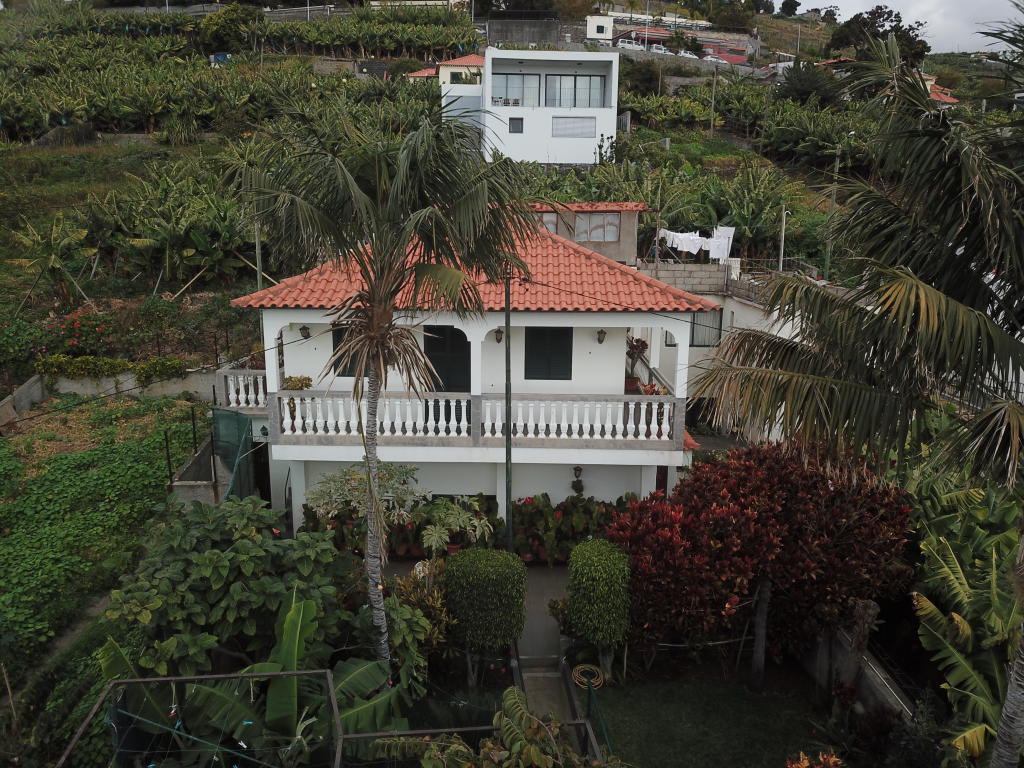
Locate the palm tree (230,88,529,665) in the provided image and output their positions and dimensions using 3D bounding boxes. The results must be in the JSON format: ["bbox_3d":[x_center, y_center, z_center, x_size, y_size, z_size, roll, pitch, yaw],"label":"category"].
[{"bbox_3d":[-1.858,0.420,11.122,4.300,8.400,4.200,0,9,0],"label":"palm tree"}]

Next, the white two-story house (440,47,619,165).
[{"bbox_3d":[1.327,-18.811,55.152,11.800,7.100,9.500,-1,10,-7],"label":"white two-story house"}]

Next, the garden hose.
[{"bbox_3d":[1.127,4.365,11.478,0.460,0.200,0.420,0,9,0],"label":"garden hose"}]

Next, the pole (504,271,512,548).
[{"bbox_3d":[-0.065,0.796,14.328,0.130,5.900,0.130,0,9,0],"label":"pole"}]

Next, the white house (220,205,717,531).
[{"bbox_3d":[-0.570,-0.695,19.452,9.400,7.350,8.800,1,10,3],"label":"white house"}]

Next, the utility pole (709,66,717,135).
[{"bbox_3d":[16.933,-23.855,64.954,0.300,5.528,0.300,0,9,0],"label":"utility pole"}]

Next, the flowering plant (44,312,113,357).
[{"bbox_3d":[-11.476,-1.329,20.360,1.600,1.100,1.200,0,9,0],"label":"flowering plant"}]

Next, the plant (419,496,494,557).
[{"bbox_3d":[-1.059,2.853,14.672,1.400,1.230,1.200,0,9,0],"label":"plant"}]

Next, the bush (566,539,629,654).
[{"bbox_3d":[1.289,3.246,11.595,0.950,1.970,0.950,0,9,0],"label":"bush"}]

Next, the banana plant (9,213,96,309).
[{"bbox_3d":[-14.572,-3.904,24.390,2.400,3.050,2.300,0,9,0],"label":"banana plant"}]

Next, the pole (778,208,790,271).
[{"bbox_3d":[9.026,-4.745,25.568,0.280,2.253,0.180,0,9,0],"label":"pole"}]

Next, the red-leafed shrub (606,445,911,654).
[{"bbox_3d":[3.846,2.614,12.402,4.300,3.250,3.100,0,9,0],"label":"red-leafed shrub"}]

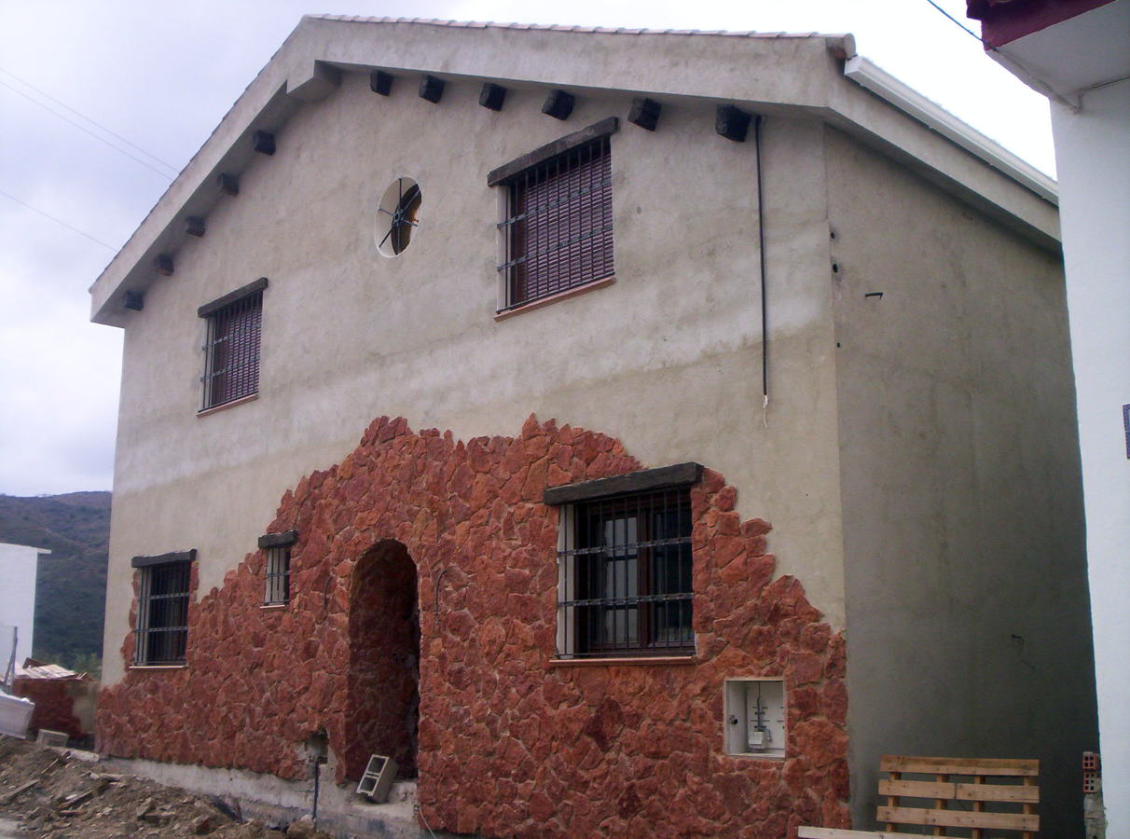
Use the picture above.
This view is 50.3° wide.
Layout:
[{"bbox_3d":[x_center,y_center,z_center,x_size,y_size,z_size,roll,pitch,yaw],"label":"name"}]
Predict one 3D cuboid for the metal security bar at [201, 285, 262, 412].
[{"bbox_3d":[-3.798,-0.748,14.168,0.080,1.165,1.361,11,-17,-42],"label":"metal security bar"}]

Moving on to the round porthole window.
[{"bbox_3d":[-1.575,-1.988,11.991,0.220,0.804,0.792,11,-17,-42],"label":"round porthole window"}]

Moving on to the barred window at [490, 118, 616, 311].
[{"bbox_3d":[-0.049,-1.687,10.223,0.250,1.335,1.525,11,-17,-42],"label":"barred window"}]

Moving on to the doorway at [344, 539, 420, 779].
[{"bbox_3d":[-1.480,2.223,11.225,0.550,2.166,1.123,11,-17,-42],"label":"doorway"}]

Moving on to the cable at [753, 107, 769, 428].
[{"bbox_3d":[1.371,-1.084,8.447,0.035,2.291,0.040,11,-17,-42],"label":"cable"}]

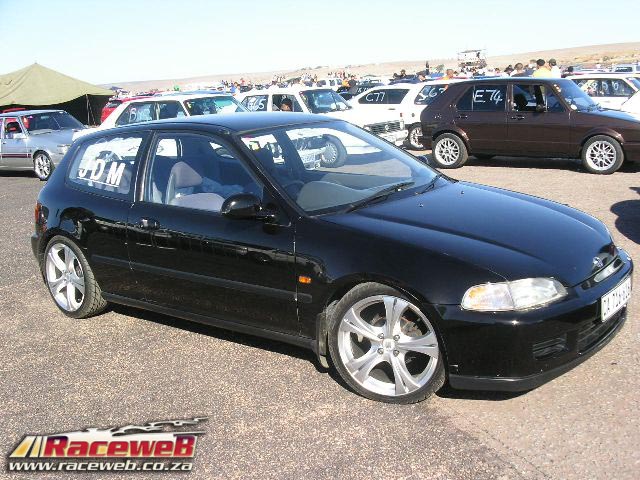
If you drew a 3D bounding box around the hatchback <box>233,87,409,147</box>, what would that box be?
[{"bbox_3d":[-0.341,-2.209,13.729,3.820,1.400,1.620,4,14,32],"label":"hatchback"}]

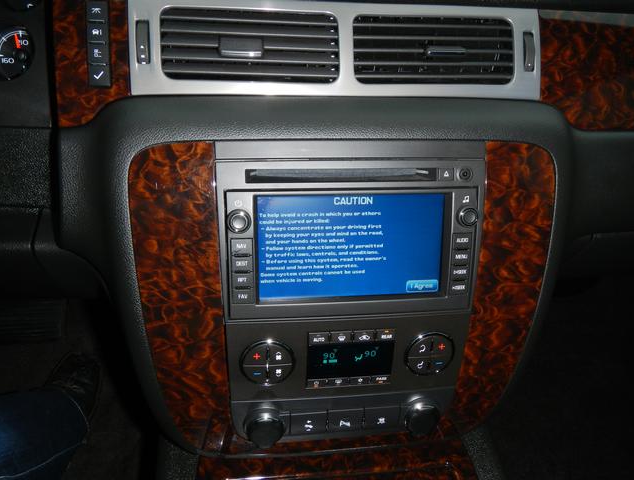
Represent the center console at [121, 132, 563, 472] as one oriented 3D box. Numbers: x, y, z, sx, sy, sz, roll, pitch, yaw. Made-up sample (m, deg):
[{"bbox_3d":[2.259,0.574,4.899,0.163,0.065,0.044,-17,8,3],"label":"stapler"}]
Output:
[{"bbox_3d":[0.023,0.059,0.432,0.322,0.275,0.115,-1,13,-5],"label":"center console"}]

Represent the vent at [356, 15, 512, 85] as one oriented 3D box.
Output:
[{"bbox_3d":[0.094,-0.153,0.429,0.136,0.058,0.025,-1,-2,-8],"label":"vent"}]

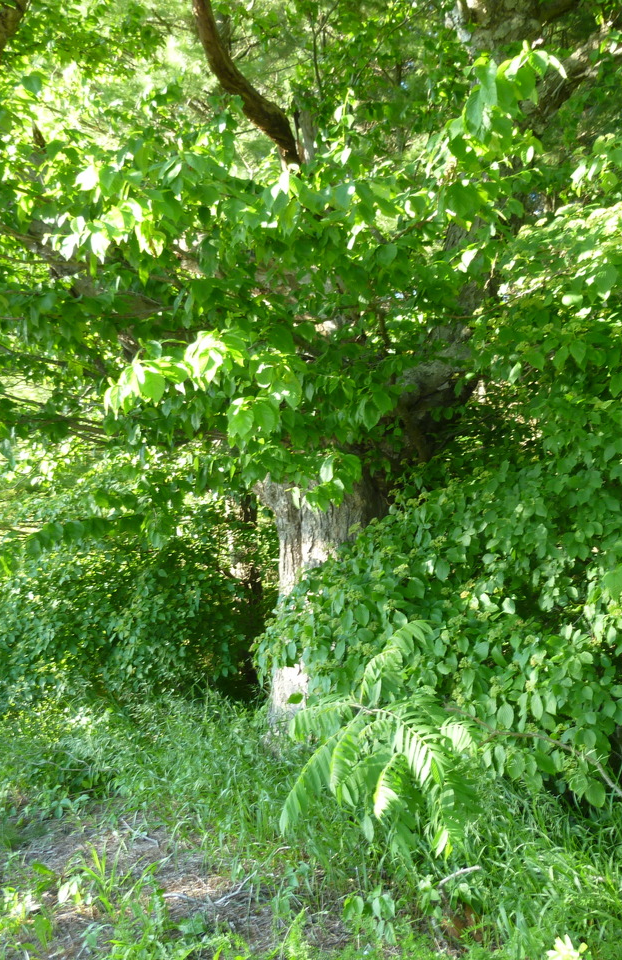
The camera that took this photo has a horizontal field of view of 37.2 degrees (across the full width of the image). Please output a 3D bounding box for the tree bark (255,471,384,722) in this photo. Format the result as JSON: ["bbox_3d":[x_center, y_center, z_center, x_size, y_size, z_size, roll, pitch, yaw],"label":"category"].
[{"bbox_3d":[0.073,0.720,5.400,0.750,1.500,0.720,0,1,0],"label":"tree bark"}]

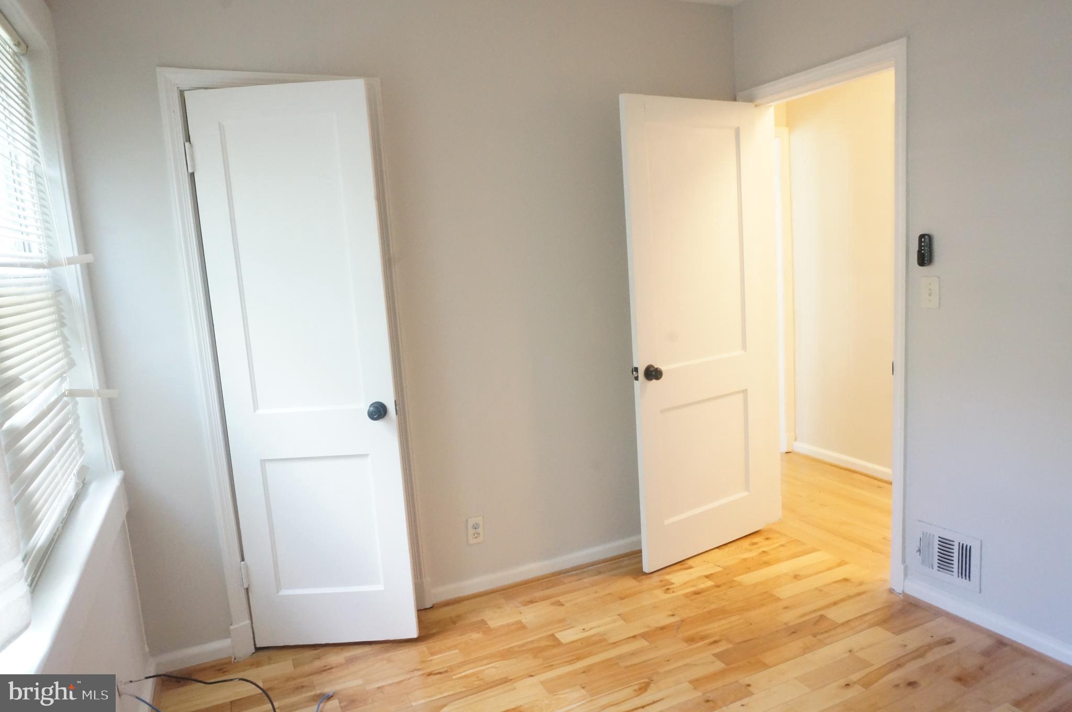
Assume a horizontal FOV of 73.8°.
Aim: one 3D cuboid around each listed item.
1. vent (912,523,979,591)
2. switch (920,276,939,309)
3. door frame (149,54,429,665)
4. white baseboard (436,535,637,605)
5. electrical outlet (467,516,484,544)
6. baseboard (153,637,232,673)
[{"bbox_3d":[1.530,0.741,2.658,0.015,0.199,0.260,-7,9,-24],"label":"vent"},{"bbox_3d":[1.436,-0.231,2.600,0.012,0.115,0.072,-7,9,-24],"label":"switch"},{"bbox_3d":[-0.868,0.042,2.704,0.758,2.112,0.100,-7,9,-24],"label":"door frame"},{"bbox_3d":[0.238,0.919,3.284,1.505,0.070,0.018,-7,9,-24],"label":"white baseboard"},{"bbox_3d":[-0.257,0.743,3.035,0.070,0.116,0.010,-7,9,-24],"label":"electrical outlet"},{"bbox_3d":[-1.250,1.089,2.601,0.255,0.072,0.018,-7,9,-24],"label":"baseboard"}]

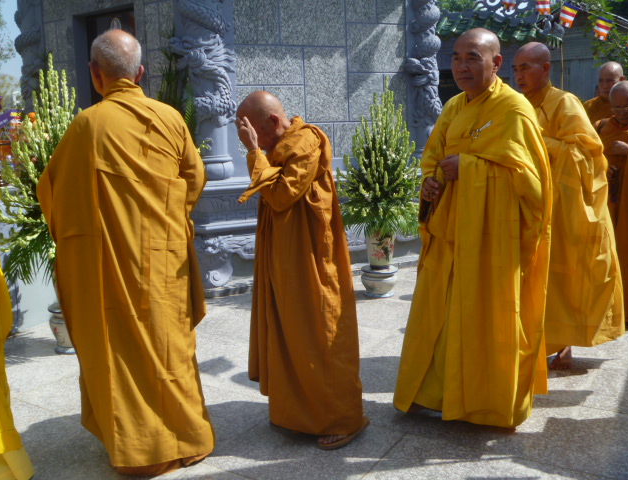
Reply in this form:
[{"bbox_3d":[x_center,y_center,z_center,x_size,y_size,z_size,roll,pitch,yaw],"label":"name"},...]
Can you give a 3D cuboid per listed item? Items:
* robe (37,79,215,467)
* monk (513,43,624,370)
[{"bbox_3d":[-0.669,0.057,2.539,0.600,1.650,0.460,-1,12,2],"label":"robe"},{"bbox_3d":[1.306,-0.179,3.420,0.550,1.660,0.460,9,16,42],"label":"monk"}]

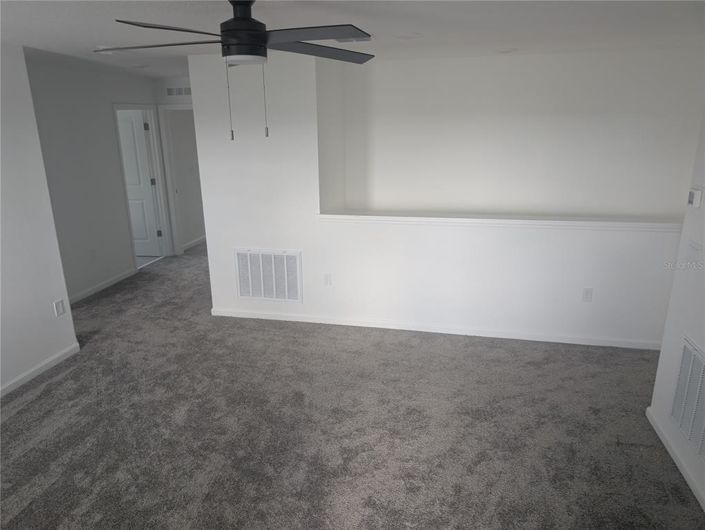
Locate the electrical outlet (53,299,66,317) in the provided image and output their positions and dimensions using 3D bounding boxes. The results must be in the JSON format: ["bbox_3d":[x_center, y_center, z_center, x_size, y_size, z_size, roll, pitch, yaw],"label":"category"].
[{"bbox_3d":[-2.360,0.351,3.958,0.012,0.124,0.083,3,16,12],"label":"electrical outlet"}]

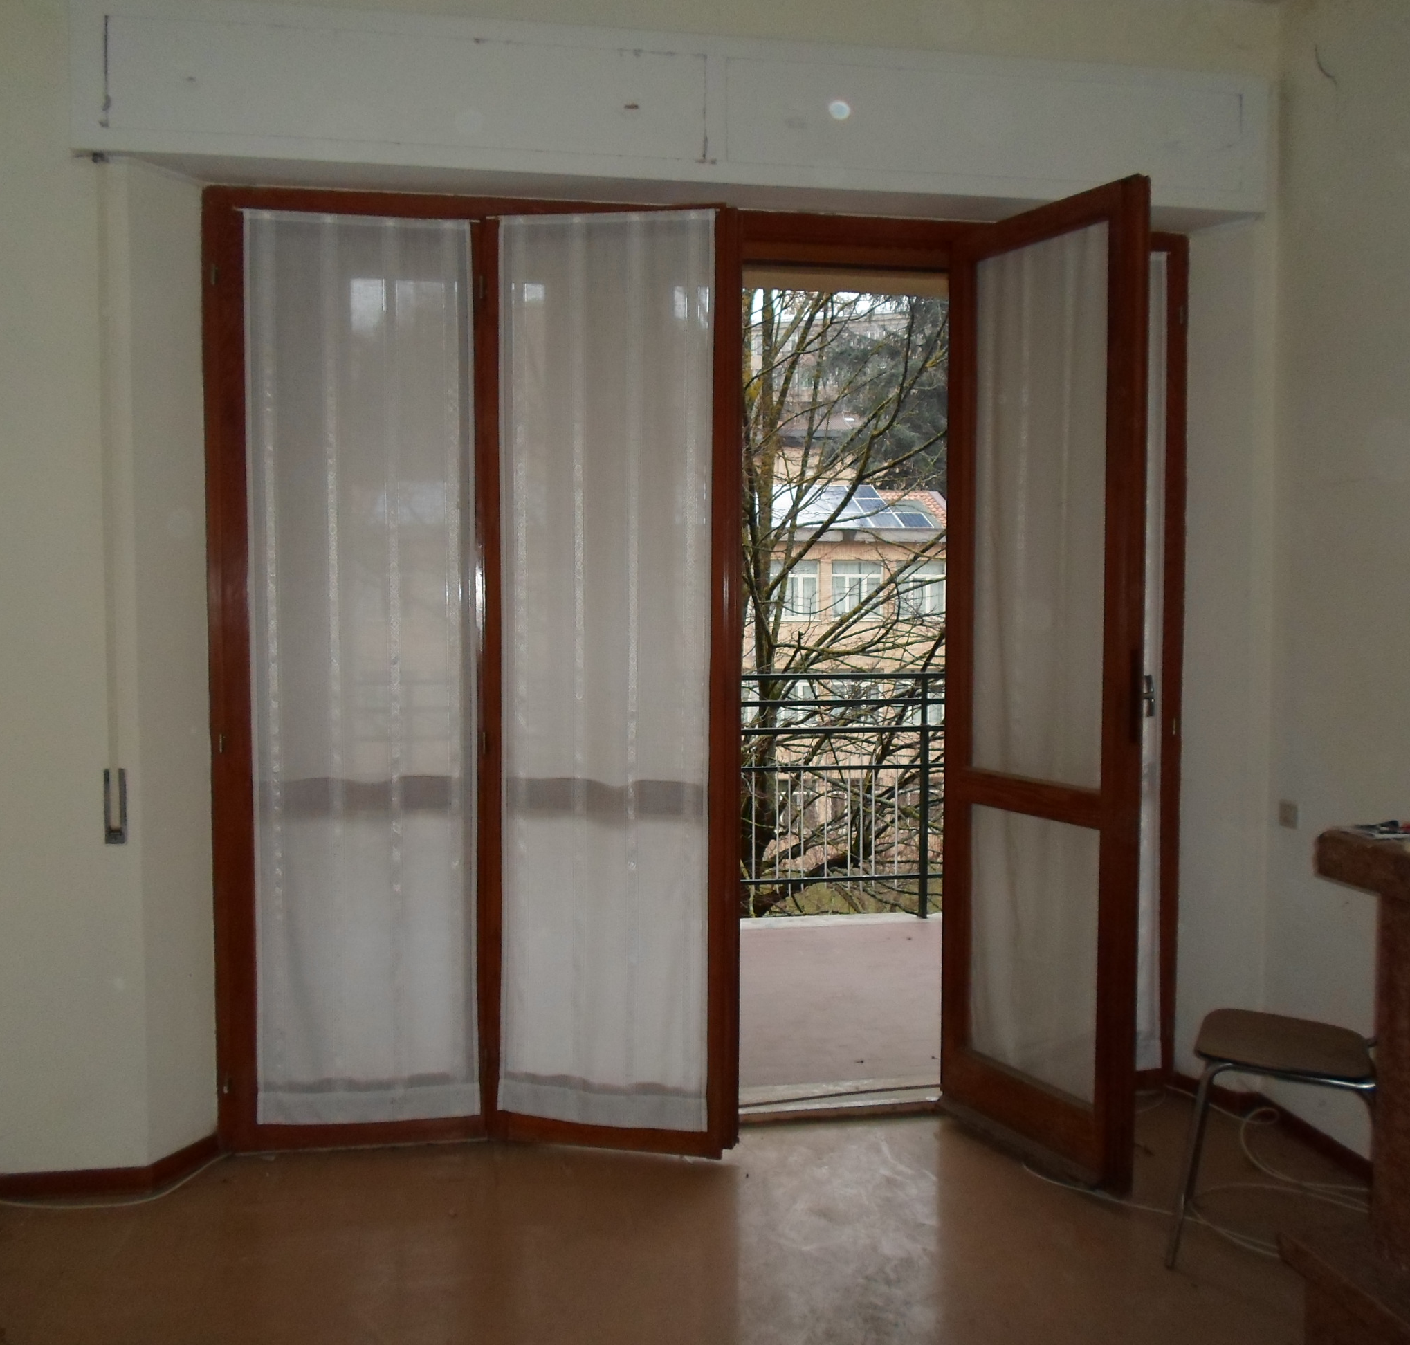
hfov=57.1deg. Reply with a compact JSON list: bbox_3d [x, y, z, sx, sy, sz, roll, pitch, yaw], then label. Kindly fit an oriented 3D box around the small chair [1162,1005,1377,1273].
[{"bbox_3d":[1.250,0.863,2.748,0.460,0.760,0.370,1,3,27],"label":"small chair"}]

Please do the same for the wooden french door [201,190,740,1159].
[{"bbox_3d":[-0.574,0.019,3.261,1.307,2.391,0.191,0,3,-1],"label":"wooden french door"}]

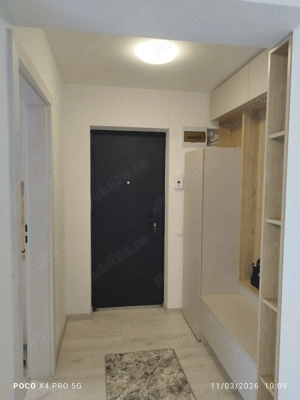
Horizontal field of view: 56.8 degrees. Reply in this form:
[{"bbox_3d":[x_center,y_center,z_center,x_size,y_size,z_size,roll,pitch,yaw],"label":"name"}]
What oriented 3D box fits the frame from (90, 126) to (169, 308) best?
[{"bbox_3d":[-0.247,0.251,3.225,0.838,2.043,0.070,0,4,-10],"label":"frame"}]

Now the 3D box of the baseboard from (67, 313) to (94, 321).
[{"bbox_3d":[-0.757,1.278,3.003,0.261,0.060,0.015,0,4,-10],"label":"baseboard"}]

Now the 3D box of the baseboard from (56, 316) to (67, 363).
[{"bbox_3d":[-0.813,1.308,2.595,0.015,0.060,0.799,0,4,-10],"label":"baseboard"}]

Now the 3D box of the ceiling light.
[{"bbox_3d":[0.049,-1.074,2.072,0.330,0.090,0.330,0,4,0],"label":"ceiling light"}]

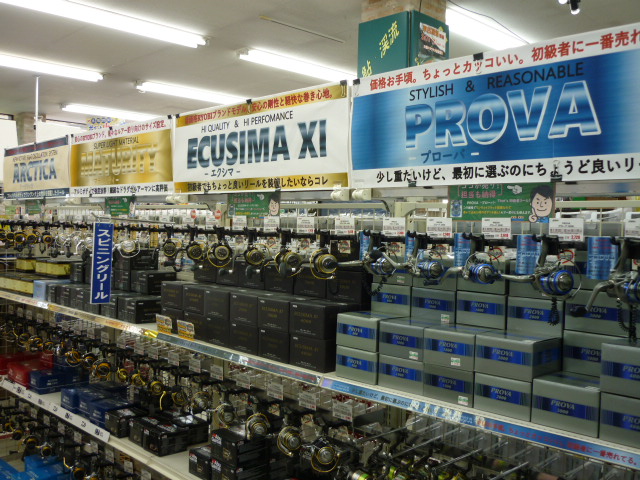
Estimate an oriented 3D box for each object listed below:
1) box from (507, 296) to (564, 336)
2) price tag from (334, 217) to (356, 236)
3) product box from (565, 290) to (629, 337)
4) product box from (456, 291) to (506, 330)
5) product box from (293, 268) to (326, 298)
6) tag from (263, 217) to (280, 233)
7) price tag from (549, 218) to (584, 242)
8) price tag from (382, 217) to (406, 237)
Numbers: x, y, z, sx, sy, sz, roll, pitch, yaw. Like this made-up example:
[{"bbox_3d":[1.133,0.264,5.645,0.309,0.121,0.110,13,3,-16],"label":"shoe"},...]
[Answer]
[{"bbox_3d":[0.521,0.174,1.416,0.128,0.080,0.113,2,2,44],"label":"box"},{"bbox_3d":[0.068,-0.038,1.671,0.071,0.048,0.006,2,3,43],"label":"price tag"},{"bbox_3d":[0.669,0.162,1.422,0.140,0.097,0.143,3,3,43],"label":"product box"},{"bbox_3d":[0.425,0.169,1.509,0.128,0.081,0.113,2,2,44],"label":"product box"},{"bbox_3d":[0.017,0.132,1.954,0.138,0.087,0.138,2,2,44],"label":"product box"},{"bbox_3d":[-0.148,-0.048,1.876,0.069,0.045,0.006,2,3,43],"label":"tag"},{"bbox_3d":[0.500,-0.021,1.236,0.070,0.045,0.005,2,2,44],"label":"price tag"},{"bbox_3d":[0.189,-0.034,1.557,0.069,0.047,0.006,2,3,43],"label":"price tag"}]

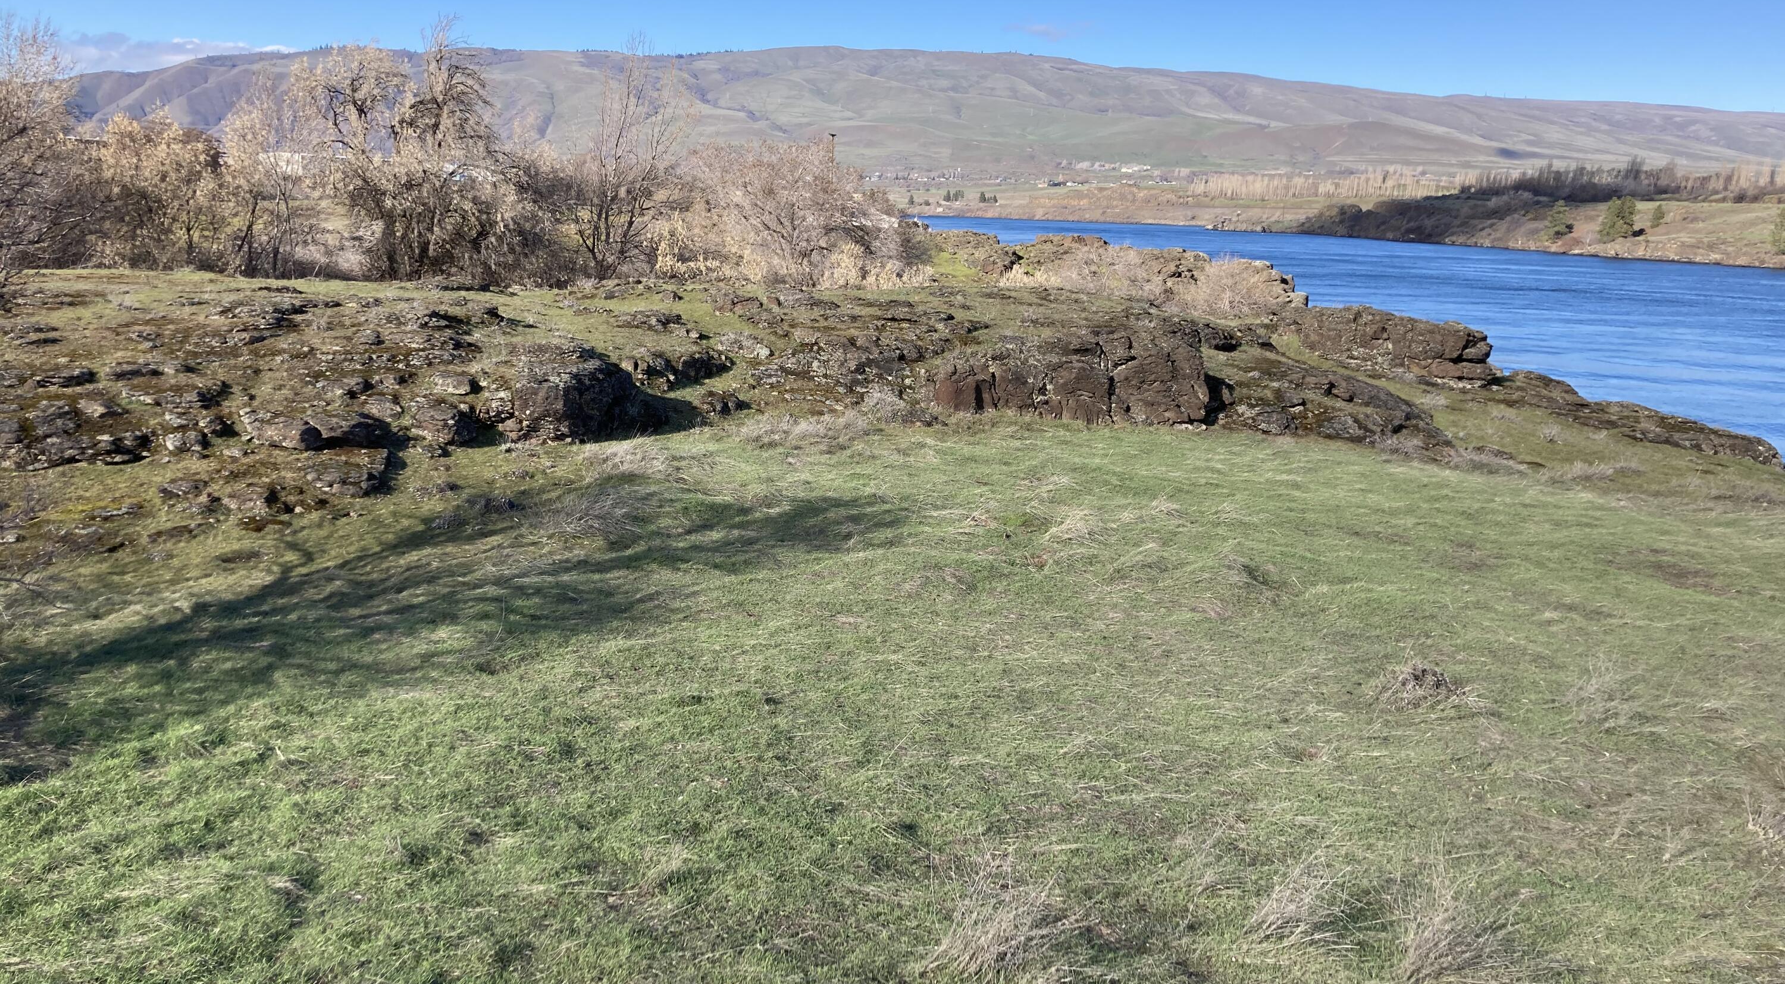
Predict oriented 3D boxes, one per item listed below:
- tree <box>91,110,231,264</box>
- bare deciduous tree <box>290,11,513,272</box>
[{"bbox_3d":[-18.367,-7.659,36.418,2.925,4.086,2.633,-6,13,-26],"label":"tree"},{"bbox_3d":[-12.268,-8.585,36.552,5.084,6.459,4.576,-4,12,-18],"label":"bare deciduous tree"}]

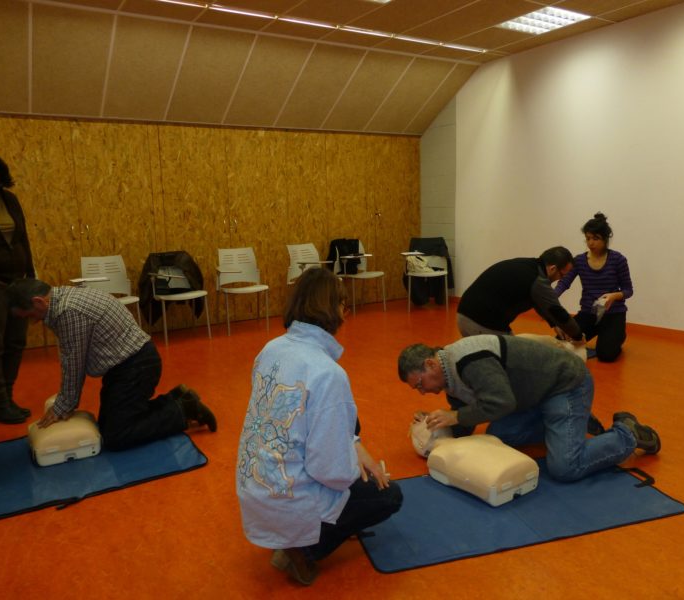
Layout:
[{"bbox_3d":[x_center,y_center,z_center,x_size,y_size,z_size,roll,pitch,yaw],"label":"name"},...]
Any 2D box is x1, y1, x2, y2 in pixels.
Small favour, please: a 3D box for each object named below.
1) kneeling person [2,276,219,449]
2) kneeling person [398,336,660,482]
[{"bbox_3d":[-1.282,0.323,3.157,0.980,0.940,0.520,-7,11,-28],"label":"kneeling person"},{"bbox_3d":[0.907,0.504,2.797,1.270,0.660,0.560,-3,11,-12],"label":"kneeling person"}]

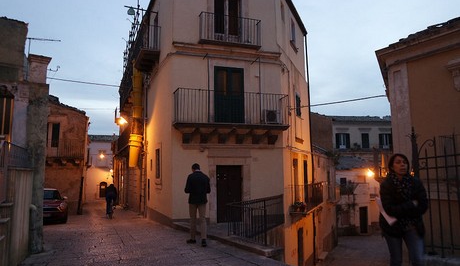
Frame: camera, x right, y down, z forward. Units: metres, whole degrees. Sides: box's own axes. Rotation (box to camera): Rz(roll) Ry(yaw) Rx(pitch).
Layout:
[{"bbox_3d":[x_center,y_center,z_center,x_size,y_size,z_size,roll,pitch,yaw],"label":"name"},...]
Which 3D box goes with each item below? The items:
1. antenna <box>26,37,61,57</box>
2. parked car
[{"bbox_3d":[-5.939,-2.767,9.800,1.080,0.640,0.450,1,-6,-12],"label":"antenna"},{"bbox_3d":[-8.407,3.257,14.036,1.730,1.480,3.950,3,-7,-27],"label":"parked car"}]

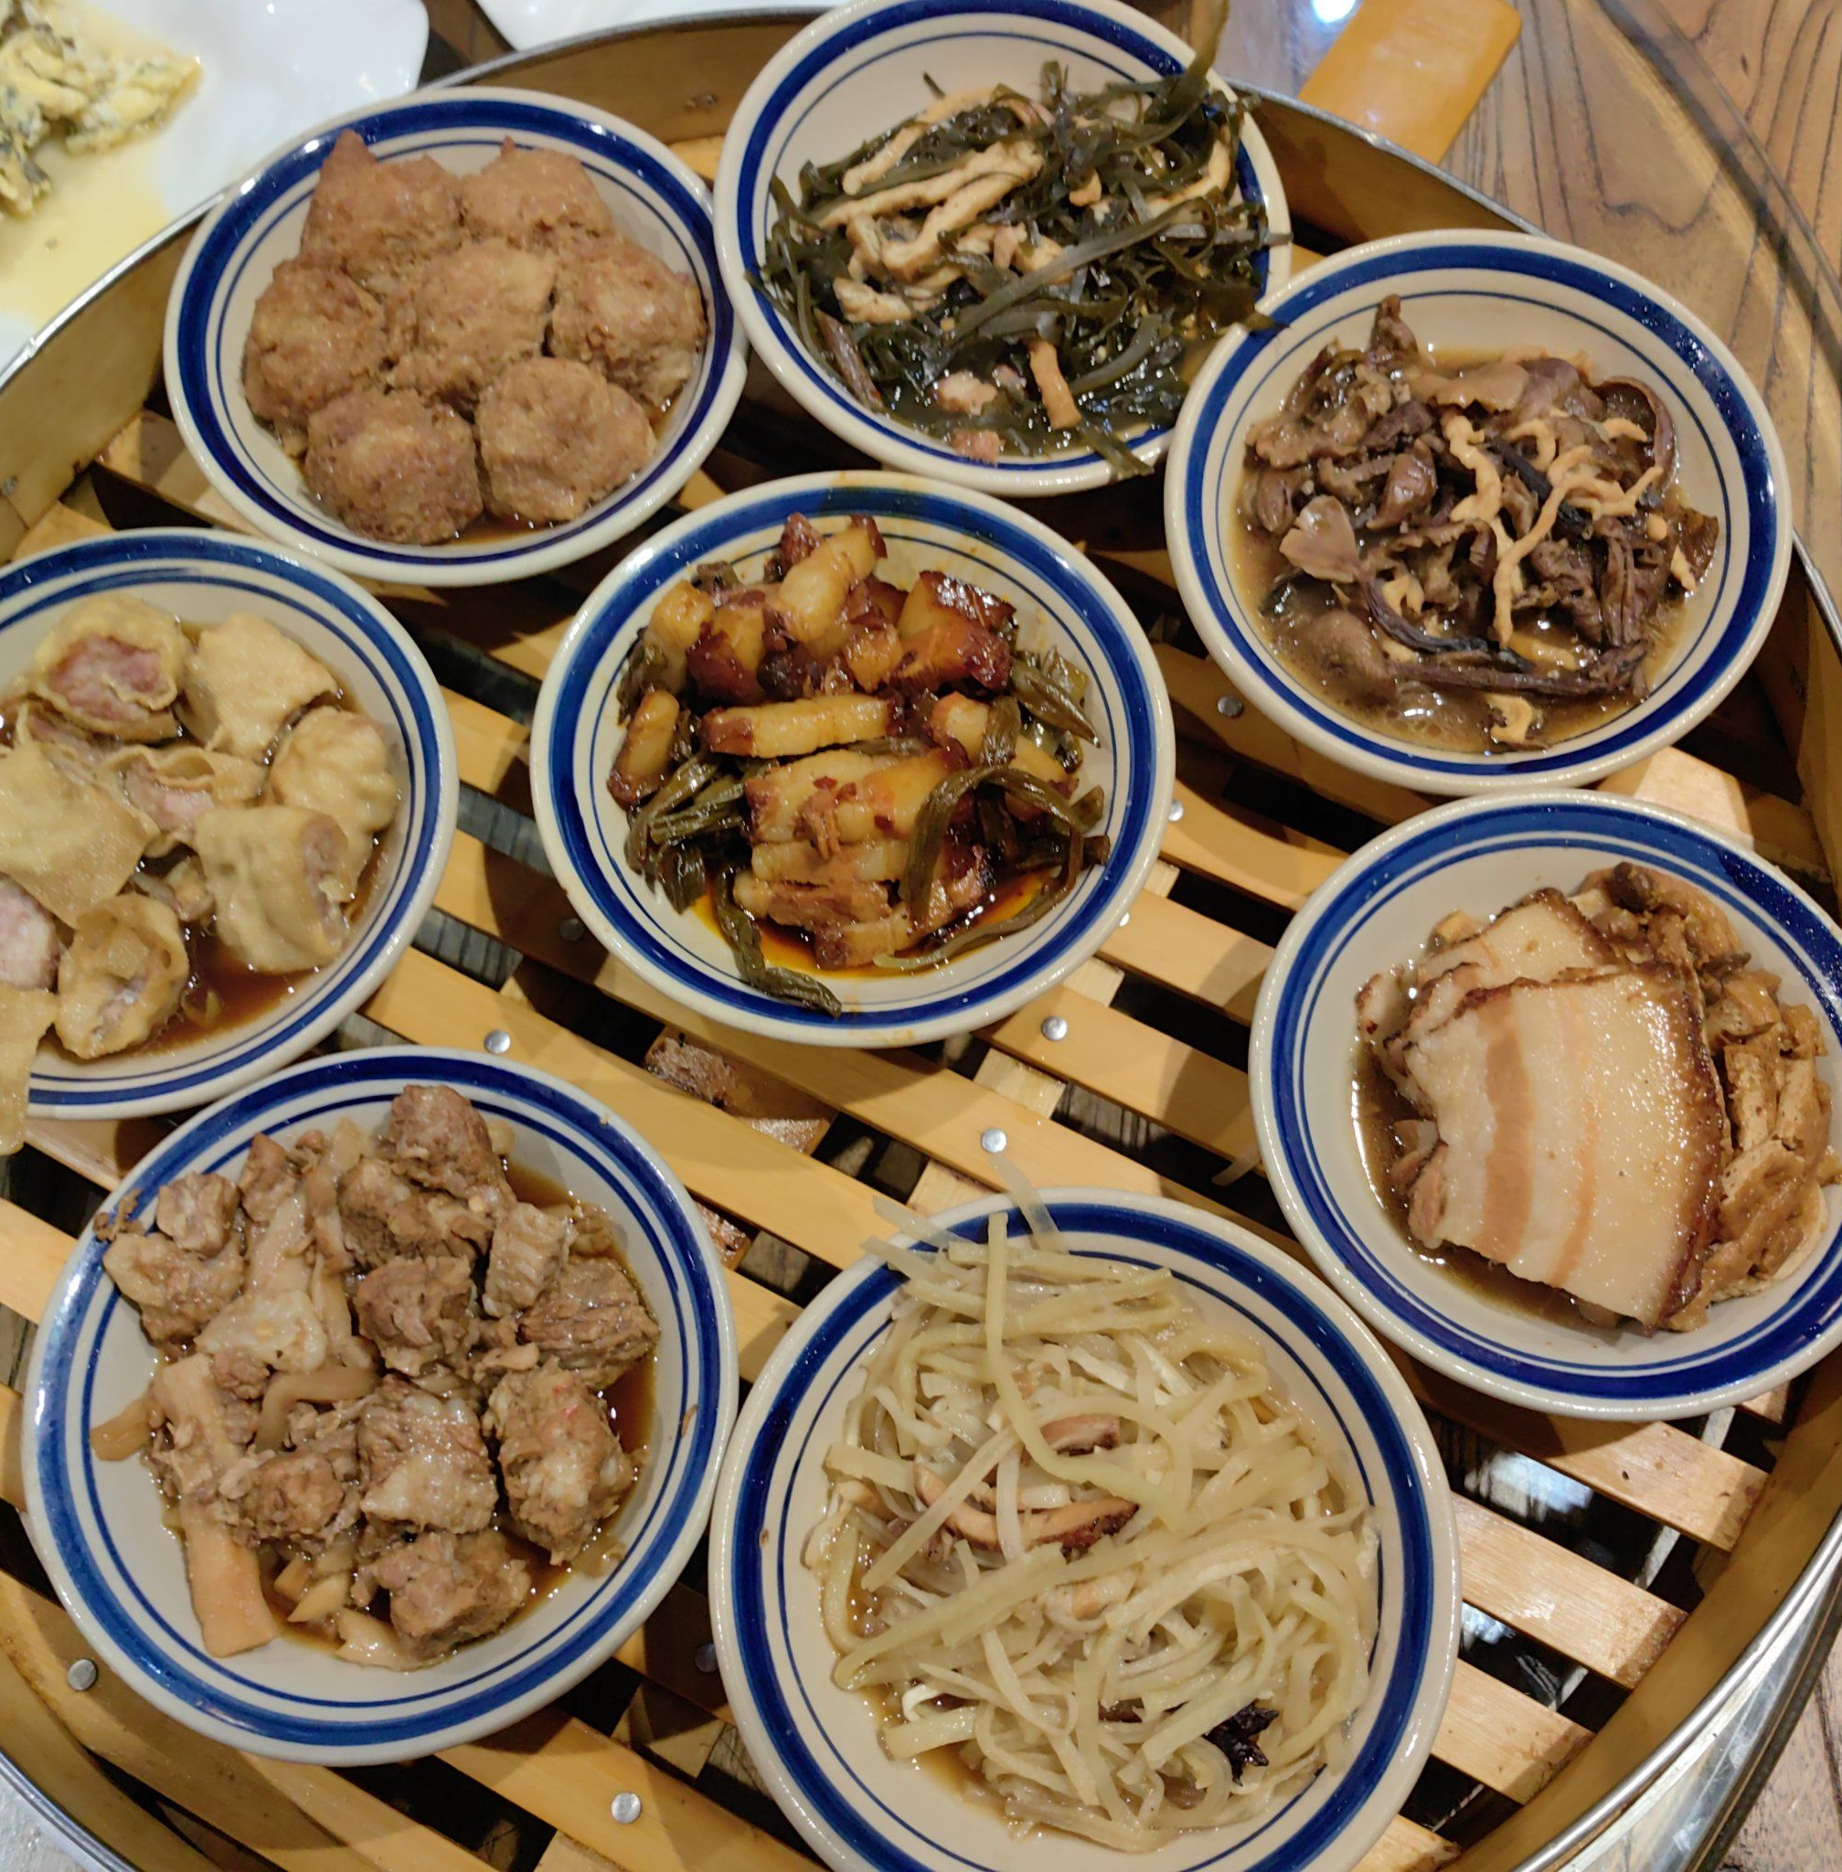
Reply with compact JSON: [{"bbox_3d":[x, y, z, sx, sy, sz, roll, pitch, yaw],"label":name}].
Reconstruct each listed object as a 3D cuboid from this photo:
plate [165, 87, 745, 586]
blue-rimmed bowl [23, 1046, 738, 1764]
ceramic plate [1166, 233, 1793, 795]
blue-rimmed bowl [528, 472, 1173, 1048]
[{"bbox_3d":[-0.127,-0.162,0.551,0.160,0.038,0.160,0,71,0],"label":"plate"},{"bbox_3d":[-0.122,0.107,0.457,0.160,0.038,0.160,0,70,0],"label":"blue-rimmed bowl"},{"bbox_3d":[0.144,-0.107,0.522,0.160,0.038,0.160,0,73,1],"label":"ceramic plate"},{"bbox_3d":[-0.017,-0.042,0.506,0.160,0.038,0.160,0,70,0],"label":"blue-rimmed bowl"}]

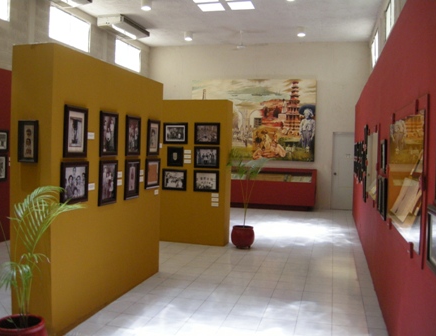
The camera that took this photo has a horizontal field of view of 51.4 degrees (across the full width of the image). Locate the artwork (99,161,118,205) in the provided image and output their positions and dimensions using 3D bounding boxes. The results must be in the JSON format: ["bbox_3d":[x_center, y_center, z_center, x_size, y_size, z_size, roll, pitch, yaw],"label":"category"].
[{"bbox_3d":[-1.080,0.142,4.471,0.028,0.437,0.325,2,3,14],"label":"artwork"}]

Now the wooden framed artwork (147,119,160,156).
[{"bbox_3d":[-0.784,-0.366,5.542,0.028,0.433,0.318,2,3,14],"label":"wooden framed artwork"}]

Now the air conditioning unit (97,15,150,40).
[{"bbox_3d":[-2.257,-3.342,10.872,0.710,0.215,1.500,2,3,14],"label":"air conditioning unit"}]

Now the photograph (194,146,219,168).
[{"bbox_3d":[-0.178,-0.171,7.416,0.419,0.358,0.028,2,3,14],"label":"photograph"}]

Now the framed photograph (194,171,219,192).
[{"bbox_3d":[-0.187,0.217,7.435,0.422,0.357,0.028,2,3,14],"label":"framed photograph"}]

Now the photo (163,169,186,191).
[{"bbox_3d":[-0.733,0.200,7.619,0.409,0.342,0.030,2,3,12],"label":"photo"}]

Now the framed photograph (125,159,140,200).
[{"bbox_3d":[-0.944,0.120,4.997,0.028,0.428,0.331,2,3,14],"label":"framed photograph"}]

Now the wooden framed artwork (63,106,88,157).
[{"bbox_3d":[-1.216,-0.308,3.883,0.030,0.433,0.302,2,3,16],"label":"wooden framed artwork"}]

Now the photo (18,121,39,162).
[{"bbox_3d":[-1.553,-0.219,3.705,0.158,0.340,0.040,2,3,16],"label":"photo"}]

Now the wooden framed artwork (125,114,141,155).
[{"bbox_3d":[-0.921,-0.348,4.930,0.030,0.424,0.285,2,3,16],"label":"wooden framed artwork"}]

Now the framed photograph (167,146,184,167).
[{"bbox_3d":[-0.706,-0.184,7.552,0.282,0.328,0.028,2,3,14],"label":"framed photograph"}]

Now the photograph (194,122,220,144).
[{"bbox_3d":[-0.173,-0.562,7.398,0.422,0.363,0.028,2,3,14],"label":"photograph"}]

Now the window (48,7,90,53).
[{"bbox_3d":[-3.151,-2.916,9.587,0.100,0.636,1.524,2,3,14],"label":"window"}]

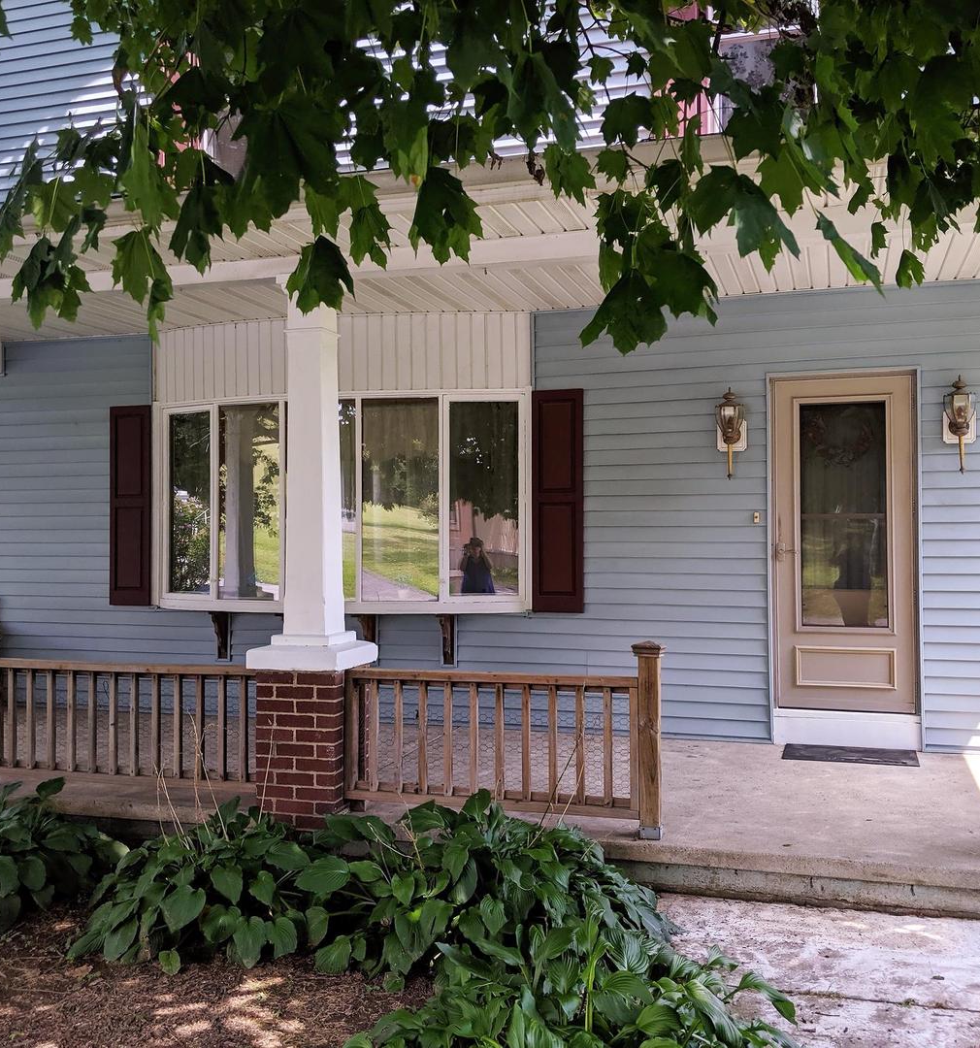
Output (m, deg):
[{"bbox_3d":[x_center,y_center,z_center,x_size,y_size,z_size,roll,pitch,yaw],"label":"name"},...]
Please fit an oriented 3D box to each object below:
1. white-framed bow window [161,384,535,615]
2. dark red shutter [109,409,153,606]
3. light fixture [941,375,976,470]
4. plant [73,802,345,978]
[{"bbox_3d":[-1.178,-0.146,7.550,2.934,1.492,0.340,-1,-1,18],"label":"white-framed bow window"},{"bbox_3d":[-2.693,-0.138,8.208,0.364,1.498,0.035,-1,-1,18],"label":"dark red shutter"},{"bbox_3d":[2.738,-0.573,6.328,0.178,0.570,0.230,-1,-1,18],"label":"light fixture"},{"bbox_3d":[-1.127,1.338,4.346,1.060,0.430,1.000,-1,-1,18],"label":"plant"}]

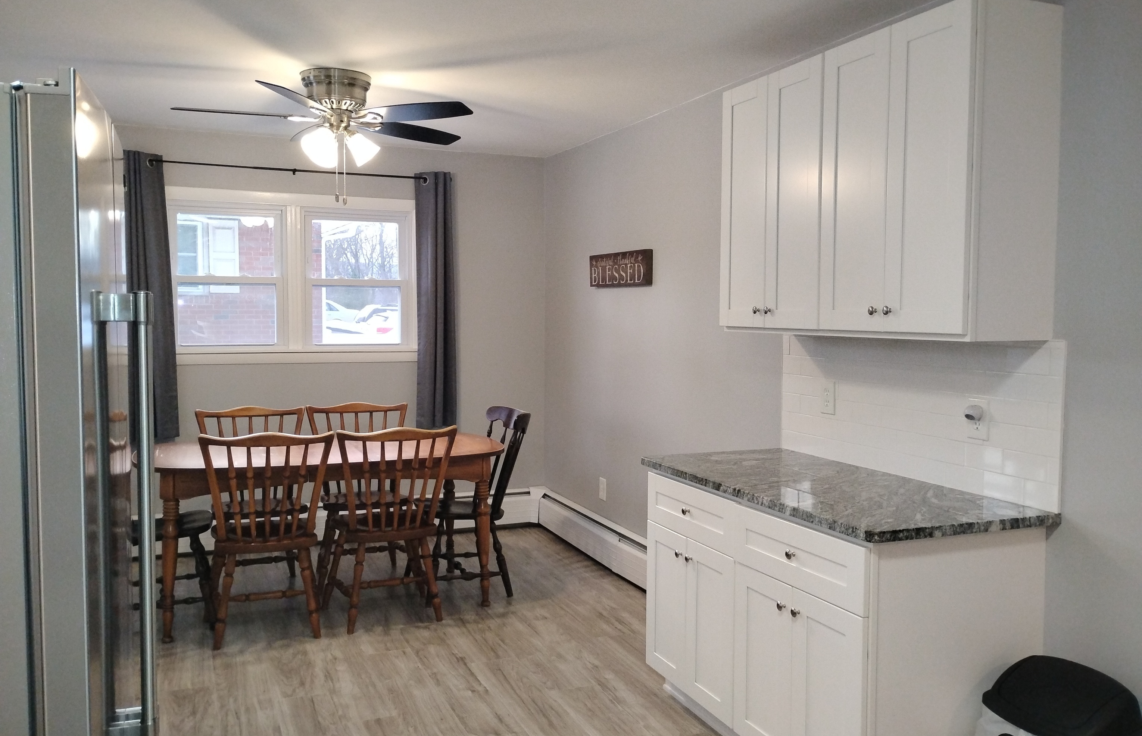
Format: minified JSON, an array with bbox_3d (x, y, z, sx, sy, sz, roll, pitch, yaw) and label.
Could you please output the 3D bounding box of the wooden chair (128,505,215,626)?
[{"bbox_3d":[-1.958,0.707,4.286,0.560,0.930,0.570,-1,4,-23],"label":"wooden chair"}]

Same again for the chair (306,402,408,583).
[{"bbox_3d":[-1.101,0.672,4.964,0.555,0.930,0.530,-1,4,-23],"label":"chair"}]

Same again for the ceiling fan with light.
[{"bbox_3d":[-1.008,-0.981,3.982,1.320,0.545,1.290,-1,4,-23],"label":"ceiling fan with light"}]

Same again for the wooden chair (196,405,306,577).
[{"bbox_3d":[-1.613,0.682,4.747,0.555,0.930,0.530,-1,4,-23],"label":"wooden chair"}]

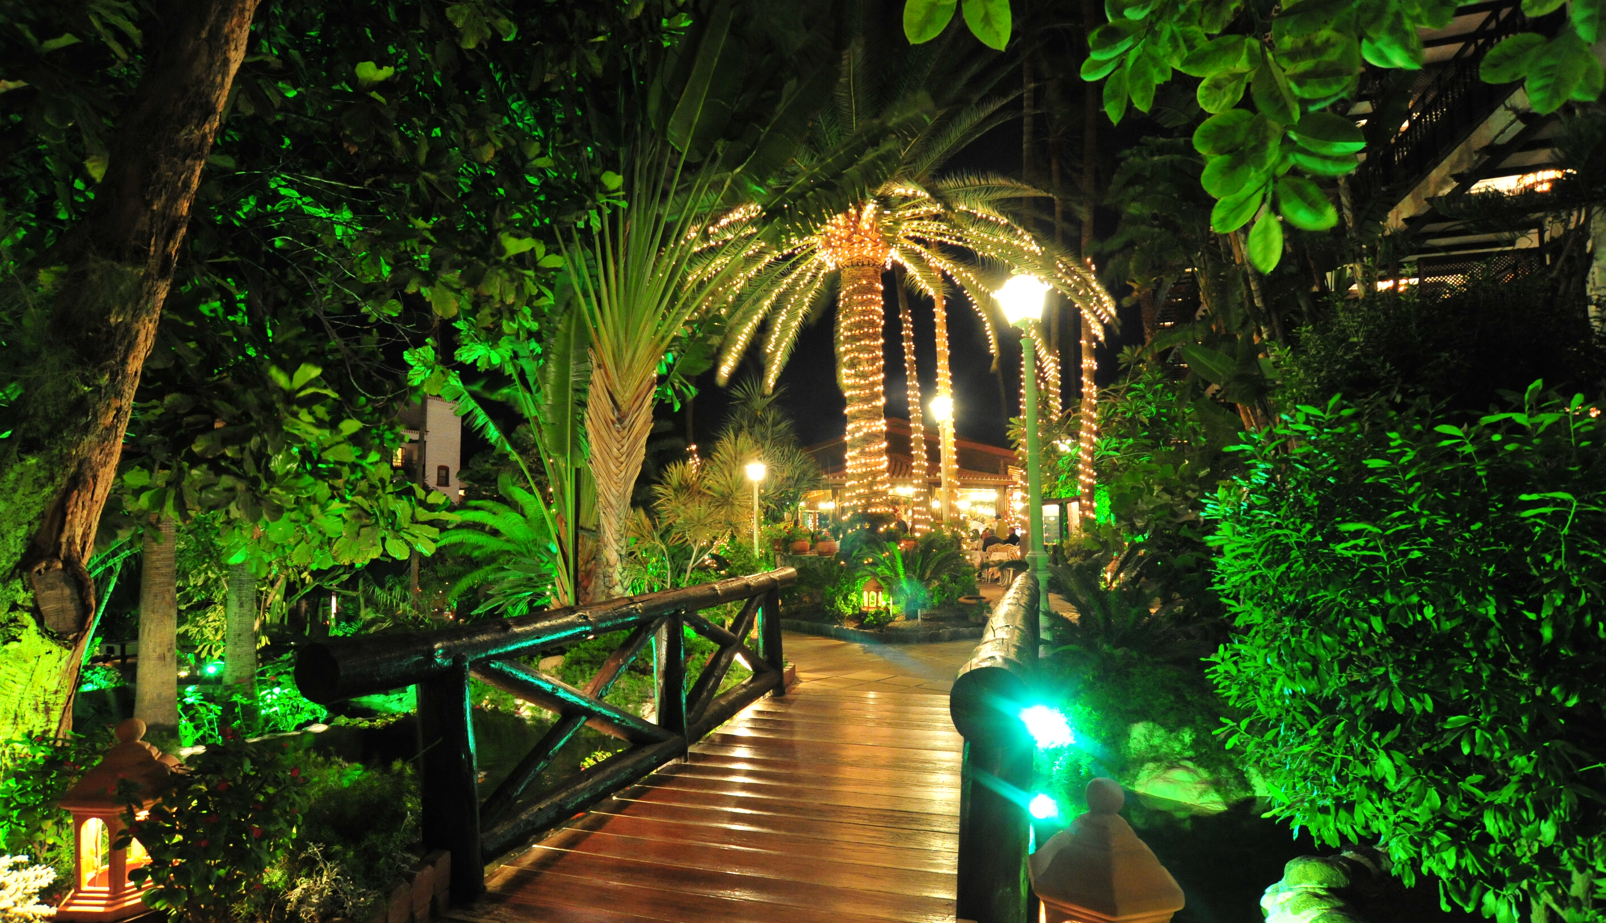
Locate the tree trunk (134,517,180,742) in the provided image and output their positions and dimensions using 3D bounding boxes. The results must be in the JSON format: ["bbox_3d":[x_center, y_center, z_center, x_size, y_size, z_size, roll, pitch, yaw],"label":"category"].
[{"bbox_3d":[-4.594,1.163,5.700,0.260,1.600,0.260,2,-6,-39],"label":"tree trunk"}]

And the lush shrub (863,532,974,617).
[{"bbox_3d":[1.545,1.511,10.800,1.500,1.170,1.400,-2,-5,8],"label":"lush shrub"}]

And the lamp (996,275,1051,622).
[{"bbox_3d":[2.111,0.029,7.400,0.460,3.500,0.440,-3,-5,16],"label":"lamp"}]

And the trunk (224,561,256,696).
[{"bbox_3d":[-5.189,1.521,7.400,0.250,1.280,0.250,2,-6,-35],"label":"trunk"}]

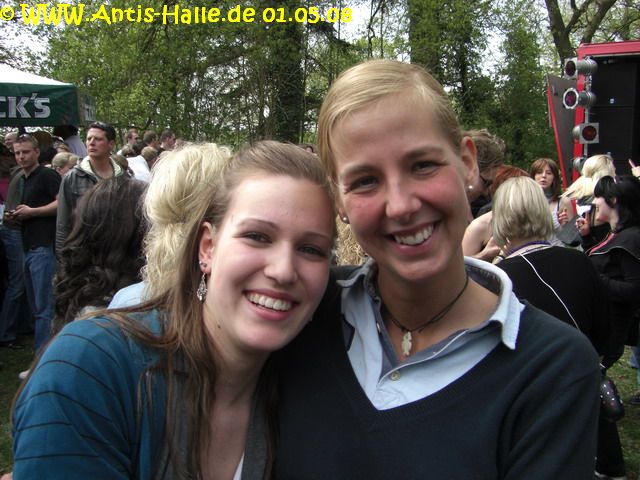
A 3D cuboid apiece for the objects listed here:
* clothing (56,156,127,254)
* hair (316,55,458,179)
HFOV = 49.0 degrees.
[{"bbox_3d":[-1.460,-0.200,4.650,0.540,0.700,0.310,-1,8,-6],"label":"clothing"},{"bbox_3d":[0.073,-0.124,0.790,0.160,0.165,0.195,-15,4,13],"label":"hair"}]

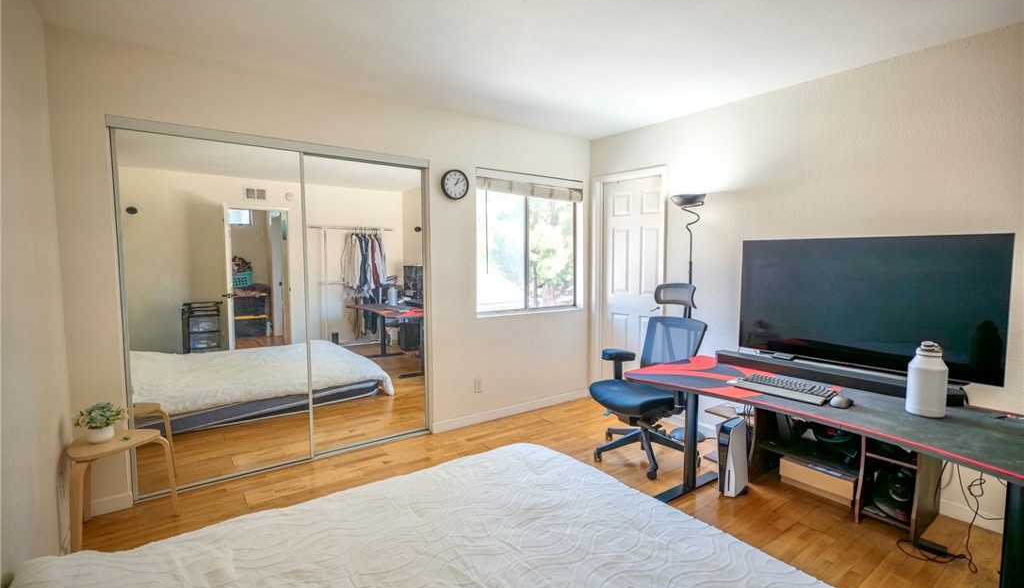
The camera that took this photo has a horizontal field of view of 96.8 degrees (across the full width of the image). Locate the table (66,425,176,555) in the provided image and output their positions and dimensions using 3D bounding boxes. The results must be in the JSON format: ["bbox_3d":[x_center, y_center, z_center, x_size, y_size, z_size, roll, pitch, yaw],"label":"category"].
[{"bbox_3d":[-1.910,0.951,2.254,0.420,0.452,0.460,-3,6,-35],"label":"table"}]

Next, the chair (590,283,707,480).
[{"bbox_3d":[0.929,0.528,3.106,0.720,1.180,0.680,-3,6,-33],"label":"chair"}]

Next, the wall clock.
[{"bbox_3d":[-0.433,-0.825,3.426,0.228,0.228,0.045,-3,6,-35],"label":"wall clock"}]

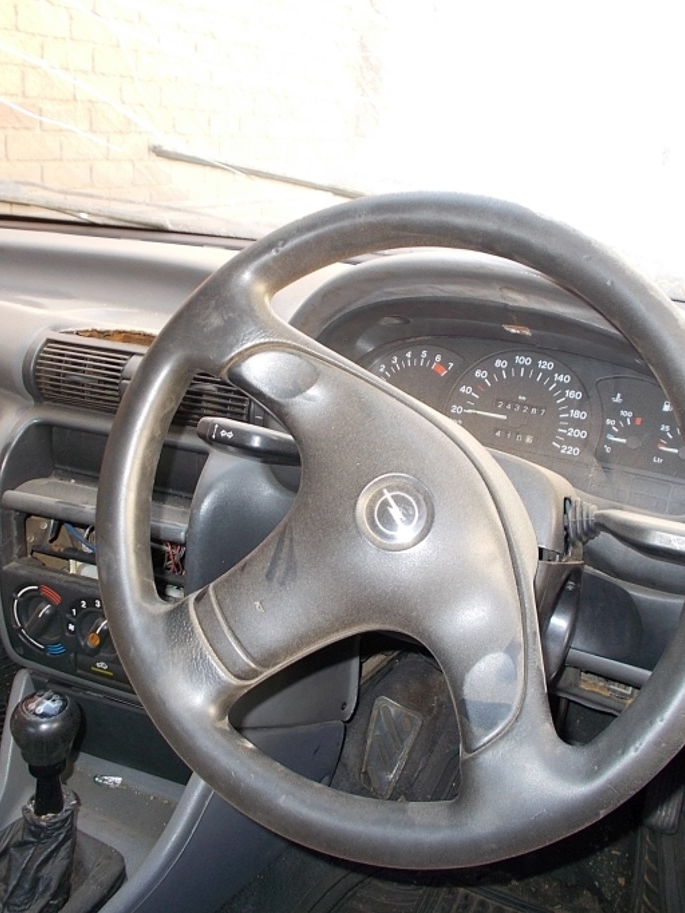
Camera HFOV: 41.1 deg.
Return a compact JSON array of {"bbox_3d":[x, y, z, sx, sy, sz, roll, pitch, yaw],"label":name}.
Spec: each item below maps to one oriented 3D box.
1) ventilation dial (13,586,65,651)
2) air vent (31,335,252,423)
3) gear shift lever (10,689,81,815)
[{"bbox_3d":[-0.299,0.157,0.900,0.057,0.057,0.022,11,4,16],"label":"ventilation dial"},{"bbox_3d":[-0.188,-0.072,0.879,0.228,0.062,0.035,11,4,16],"label":"air vent"},{"bbox_3d":[-0.262,0.269,0.810,0.059,0.124,0.059,11,21,16],"label":"gear shift lever"}]

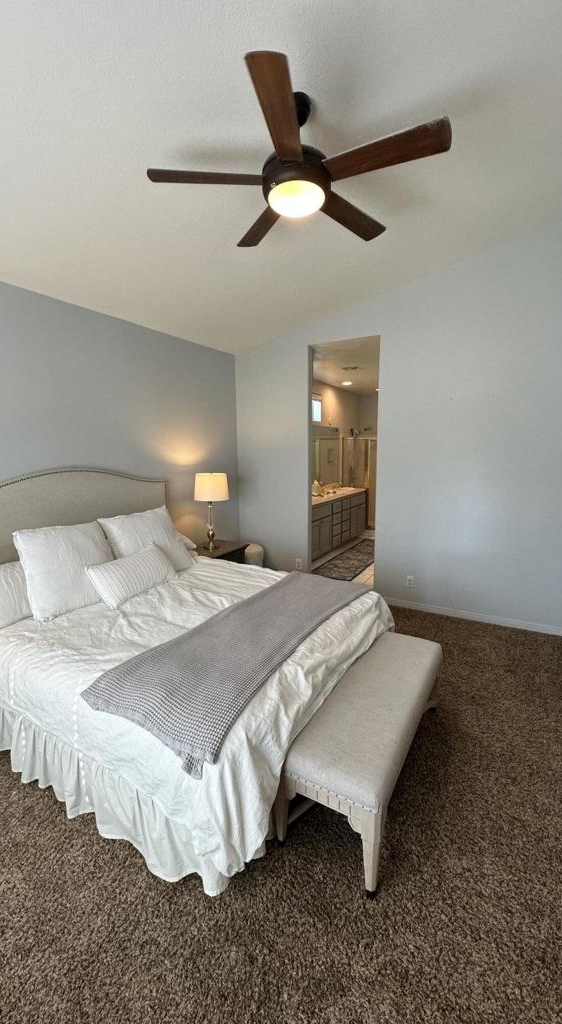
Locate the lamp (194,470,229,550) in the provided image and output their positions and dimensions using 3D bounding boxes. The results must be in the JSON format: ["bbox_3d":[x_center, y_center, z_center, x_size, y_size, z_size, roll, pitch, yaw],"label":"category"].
[{"bbox_3d":[-0.734,-0.009,4.286,0.366,0.793,0.366,-1,8,0],"label":"lamp"}]

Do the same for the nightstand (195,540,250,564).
[{"bbox_3d":[-0.696,0.690,4.375,0.455,0.618,0.650,4,10,29],"label":"nightstand"}]

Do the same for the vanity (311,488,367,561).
[{"bbox_3d":[0.740,0.175,6.818,0.577,0.882,2.568,4,10,29],"label":"vanity"}]

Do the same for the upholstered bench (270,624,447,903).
[{"bbox_3d":[0.486,1.088,2.134,0.419,0.458,1.308,4,10,29],"label":"upholstered bench"}]

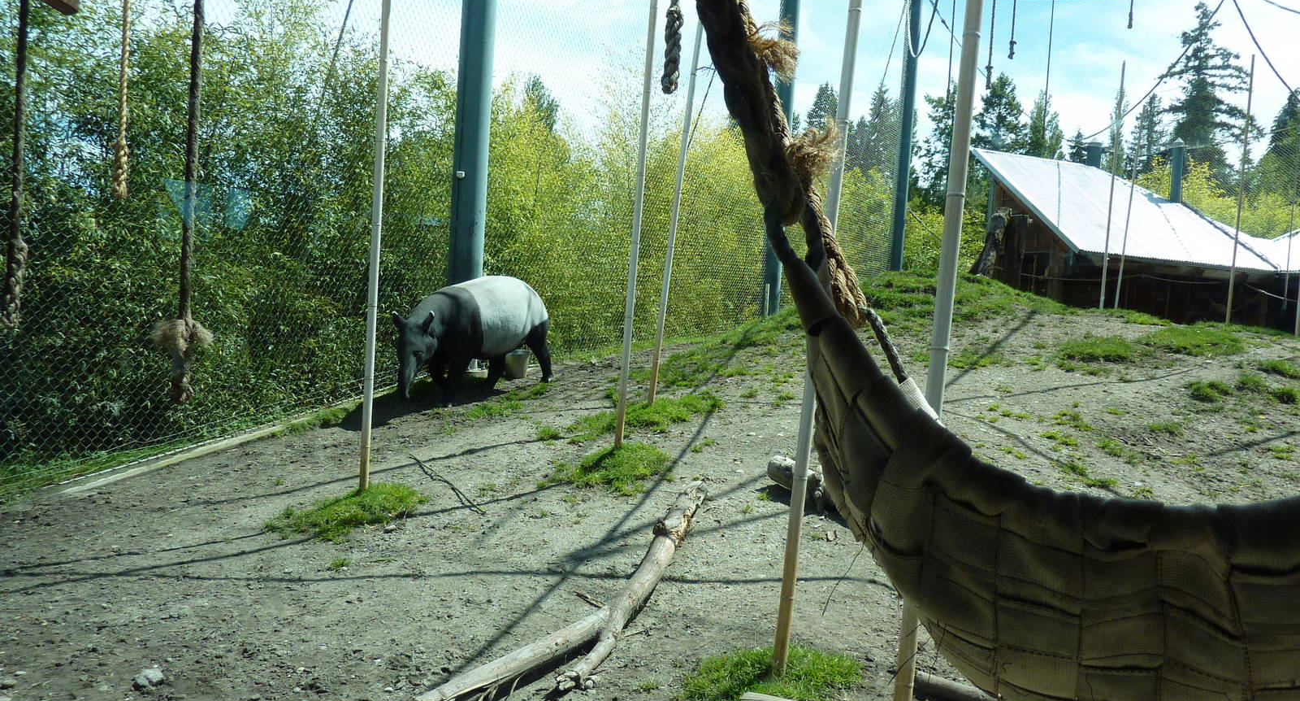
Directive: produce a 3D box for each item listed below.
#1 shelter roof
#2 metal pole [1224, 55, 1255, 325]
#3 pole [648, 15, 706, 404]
[{"bbox_3d":[10.114,-2.887,19.702,6.000,2.472,3.186,2,3,-23],"label":"shelter roof"},{"bbox_3d":[8.145,-2.204,12.944,0.050,3.704,0.050,5,2,31],"label":"metal pole"},{"bbox_3d":[0.267,-1.488,7.711,0.053,3.900,0.053,8,3,0],"label":"pole"}]

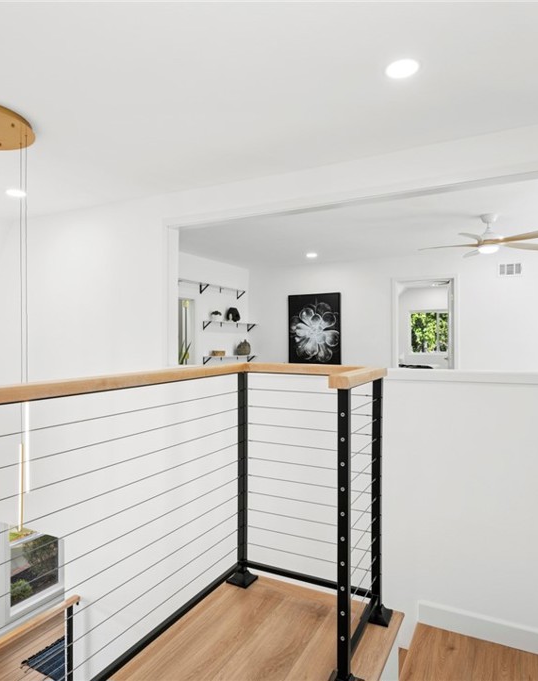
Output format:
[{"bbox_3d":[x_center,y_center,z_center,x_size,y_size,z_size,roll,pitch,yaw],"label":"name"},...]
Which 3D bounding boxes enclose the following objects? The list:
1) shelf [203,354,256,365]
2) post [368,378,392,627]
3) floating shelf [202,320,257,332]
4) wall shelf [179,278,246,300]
[{"bbox_3d":[-0.571,0.307,7.125,0.170,0.125,1.320,0,0,27],"label":"shelf"},{"bbox_3d":[0.473,0.686,1.985,0.116,1.030,0.116,0,0,27],"label":"post"},{"bbox_3d":[-0.571,-0.202,7.125,0.170,0.130,1.320,0,0,27],"label":"floating shelf"},{"bbox_3d":[-0.905,-0.730,6.477,0.170,0.140,2.120,0,0,27],"label":"wall shelf"}]

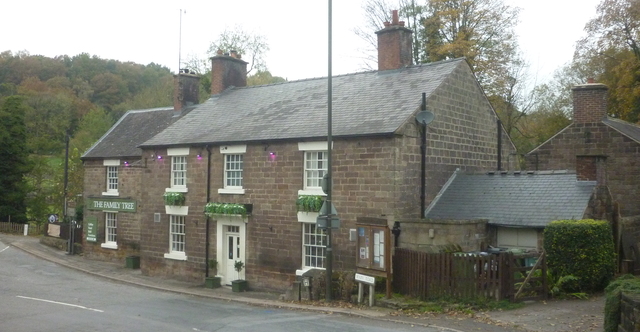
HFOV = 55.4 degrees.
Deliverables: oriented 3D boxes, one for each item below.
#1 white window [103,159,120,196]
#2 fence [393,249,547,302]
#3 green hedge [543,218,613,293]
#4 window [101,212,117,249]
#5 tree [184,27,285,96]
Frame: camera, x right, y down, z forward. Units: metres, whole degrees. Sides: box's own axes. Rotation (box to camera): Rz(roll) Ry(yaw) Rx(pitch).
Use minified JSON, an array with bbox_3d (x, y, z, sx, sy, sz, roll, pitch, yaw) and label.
[{"bbox_3d":[-10.226,0.577,29.966,1.450,1.810,0.220,-1,-2,38],"label":"white window"},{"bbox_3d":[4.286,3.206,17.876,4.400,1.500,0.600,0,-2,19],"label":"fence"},{"bbox_3d":[7.263,2.523,17.044,1.800,2.000,1.400,0,-2,17],"label":"green hedge"},{"bbox_3d":[-10.347,3.155,29.979,1.400,1.834,0.220,-1,-2,38],"label":"window"},{"bbox_3d":[-6.706,-2.705,48.111,8.500,16.500,8.000,1,-2,-11],"label":"tree"}]

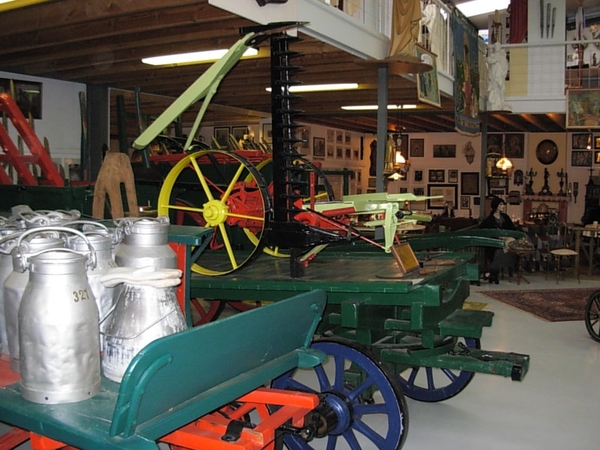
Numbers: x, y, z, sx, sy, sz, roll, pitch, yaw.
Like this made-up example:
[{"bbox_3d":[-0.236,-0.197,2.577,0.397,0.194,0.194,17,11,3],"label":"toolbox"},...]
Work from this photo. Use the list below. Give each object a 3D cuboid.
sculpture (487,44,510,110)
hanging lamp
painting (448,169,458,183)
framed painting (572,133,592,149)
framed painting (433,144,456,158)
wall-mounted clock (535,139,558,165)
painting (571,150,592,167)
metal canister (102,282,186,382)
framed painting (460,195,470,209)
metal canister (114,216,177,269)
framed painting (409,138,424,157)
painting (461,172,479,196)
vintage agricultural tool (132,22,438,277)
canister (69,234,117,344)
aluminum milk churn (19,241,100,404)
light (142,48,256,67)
[{"bbox_3d":[3.345,-2.497,11.100,0.410,1.150,0.370,2,5,17],"label":"sculpture"},{"bbox_3d":[3.947,-1.373,12.700,0.315,0.740,0.315,1,4,0],"label":"hanging lamp"},{"bbox_3d":[3.838,-1.209,16.450,0.234,0.325,0.040,2,5,15],"label":"painting"},{"bbox_3d":[6.285,-1.851,14.654,0.409,0.341,0.040,3,5,24],"label":"framed painting"},{"bbox_3d":[3.630,-1.841,16.500,0.549,0.321,0.040,2,5,15],"label":"framed painting"},{"bbox_3d":[5.604,-1.649,14.930,0.479,0.575,0.120,3,5,24],"label":"wall-mounted clock"},{"bbox_3d":[6.724,-1.573,15.700,0.461,0.358,0.040,2,5,15],"label":"painting"},{"bbox_3d":[-0.700,0.463,2.965,0.370,0.410,0.370,0,4,-11],"label":"metal canister"},{"bbox_3d":[3.973,-0.536,15.784,0.212,0.304,0.030,3,5,24],"label":"framed painting"},{"bbox_3d":[-0.734,0.242,3.130,0.286,0.547,0.286,1,4,0],"label":"metal canister"},{"bbox_3d":[2.978,-1.946,16.700,0.348,0.459,0.040,2,5,15],"label":"framed painting"},{"bbox_3d":[4.065,-0.978,15.712,0.417,0.547,0.040,3,5,24],"label":"painting"},{"bbox_3d":[-0.029,-0.482,4.583,2.017,1.581,1.340,3,5,24],"label":"vintage agricultural tool"},{"bbox_3d":[-0.956,0.271,3.011,0.262,0.502,0.262,1,4,0],"label":"canister"},{"bbox_3d":[-0.817,0.330,2.241,0.262,0.502,0.262,1,4,0],"label":"aluminum milk churn"},{"bbox_3d":[-0.961,-1.590,6.227,1.270,0.080,0.130,2,5,21],"label":"light"}]

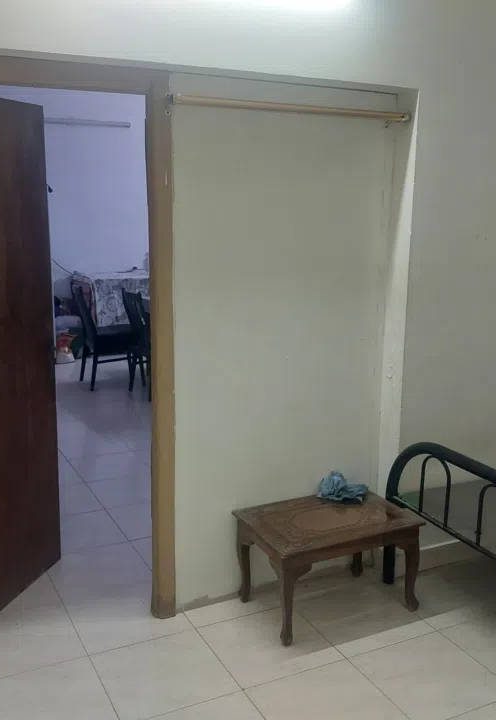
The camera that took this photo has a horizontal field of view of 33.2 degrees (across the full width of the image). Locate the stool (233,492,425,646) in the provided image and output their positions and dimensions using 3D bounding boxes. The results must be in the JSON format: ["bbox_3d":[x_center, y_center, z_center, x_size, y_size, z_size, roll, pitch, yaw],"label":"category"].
[{"bbox_3d":[0.331,0.844,3.468,0.661,0.392,0.422,-6,15,-26],"label":"stool"}]

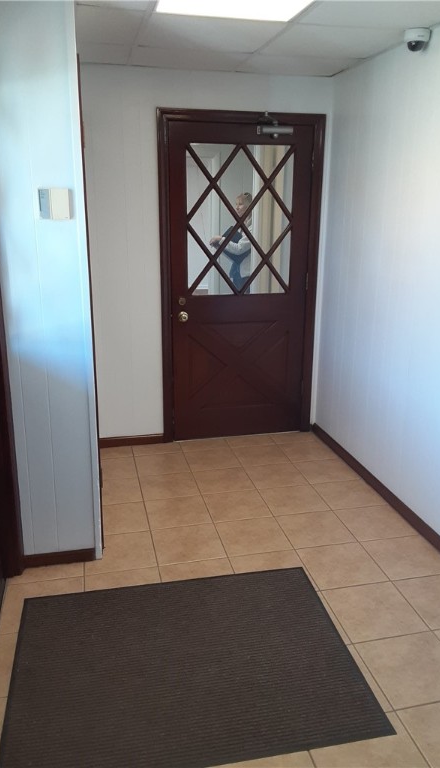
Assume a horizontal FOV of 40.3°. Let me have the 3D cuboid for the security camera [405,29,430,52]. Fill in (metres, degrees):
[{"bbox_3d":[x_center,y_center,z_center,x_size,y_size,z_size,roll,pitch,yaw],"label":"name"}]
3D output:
[{"bbox_3d":[0.890,-1.553,2.721,0.112,0.086,0.112,2,16,8],"label":"security camera"}]

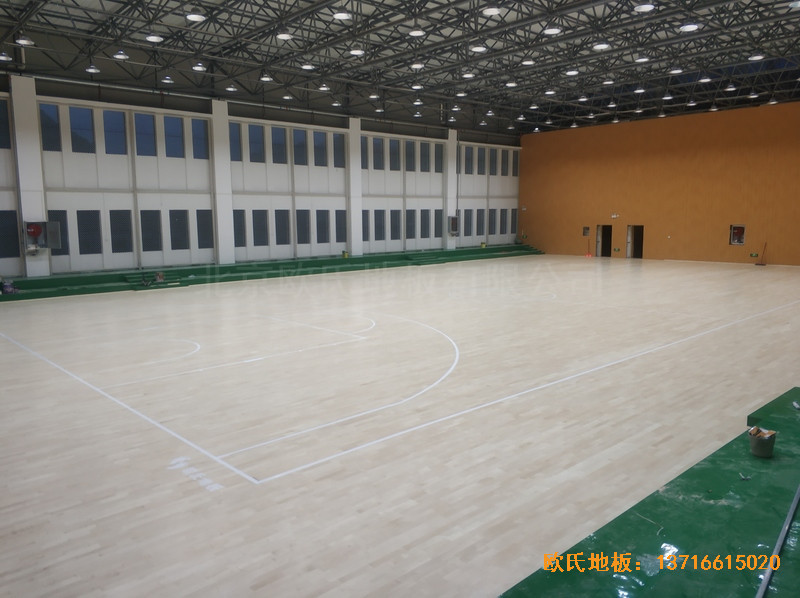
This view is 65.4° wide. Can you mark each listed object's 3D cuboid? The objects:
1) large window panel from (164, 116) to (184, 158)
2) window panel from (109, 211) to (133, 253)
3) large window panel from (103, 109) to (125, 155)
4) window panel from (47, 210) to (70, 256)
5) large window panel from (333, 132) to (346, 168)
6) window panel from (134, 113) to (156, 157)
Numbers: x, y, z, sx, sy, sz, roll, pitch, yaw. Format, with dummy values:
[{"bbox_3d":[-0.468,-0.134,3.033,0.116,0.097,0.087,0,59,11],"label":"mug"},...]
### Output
[{"bbox_3d":[-9.661,-6.908,26.718,0.820,1.720,0.100,-8,10,-43],"label":"large window panel"},{"bbox_3d":[-11.279,-2.725,25.272,0.831,1.701,0.100,-8,10,-43],"label":"window panel"},{"bbox_3d":[-11.109,-6.469,24.334,0.810,1.630,0.100,-8,11,-43],"label":"large window panel"},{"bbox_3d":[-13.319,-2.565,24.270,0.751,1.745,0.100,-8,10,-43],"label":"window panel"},{"bbox_3d":[-3.092,-7.555,31.831,0.710,1.690,0.100,-8,11,-43],"label":"large window panel"},{"bbox_3d":[-10.677,-6.885,26.236,0.849,1.693,0.100,-8,10,-43],"label":"window panel"}]

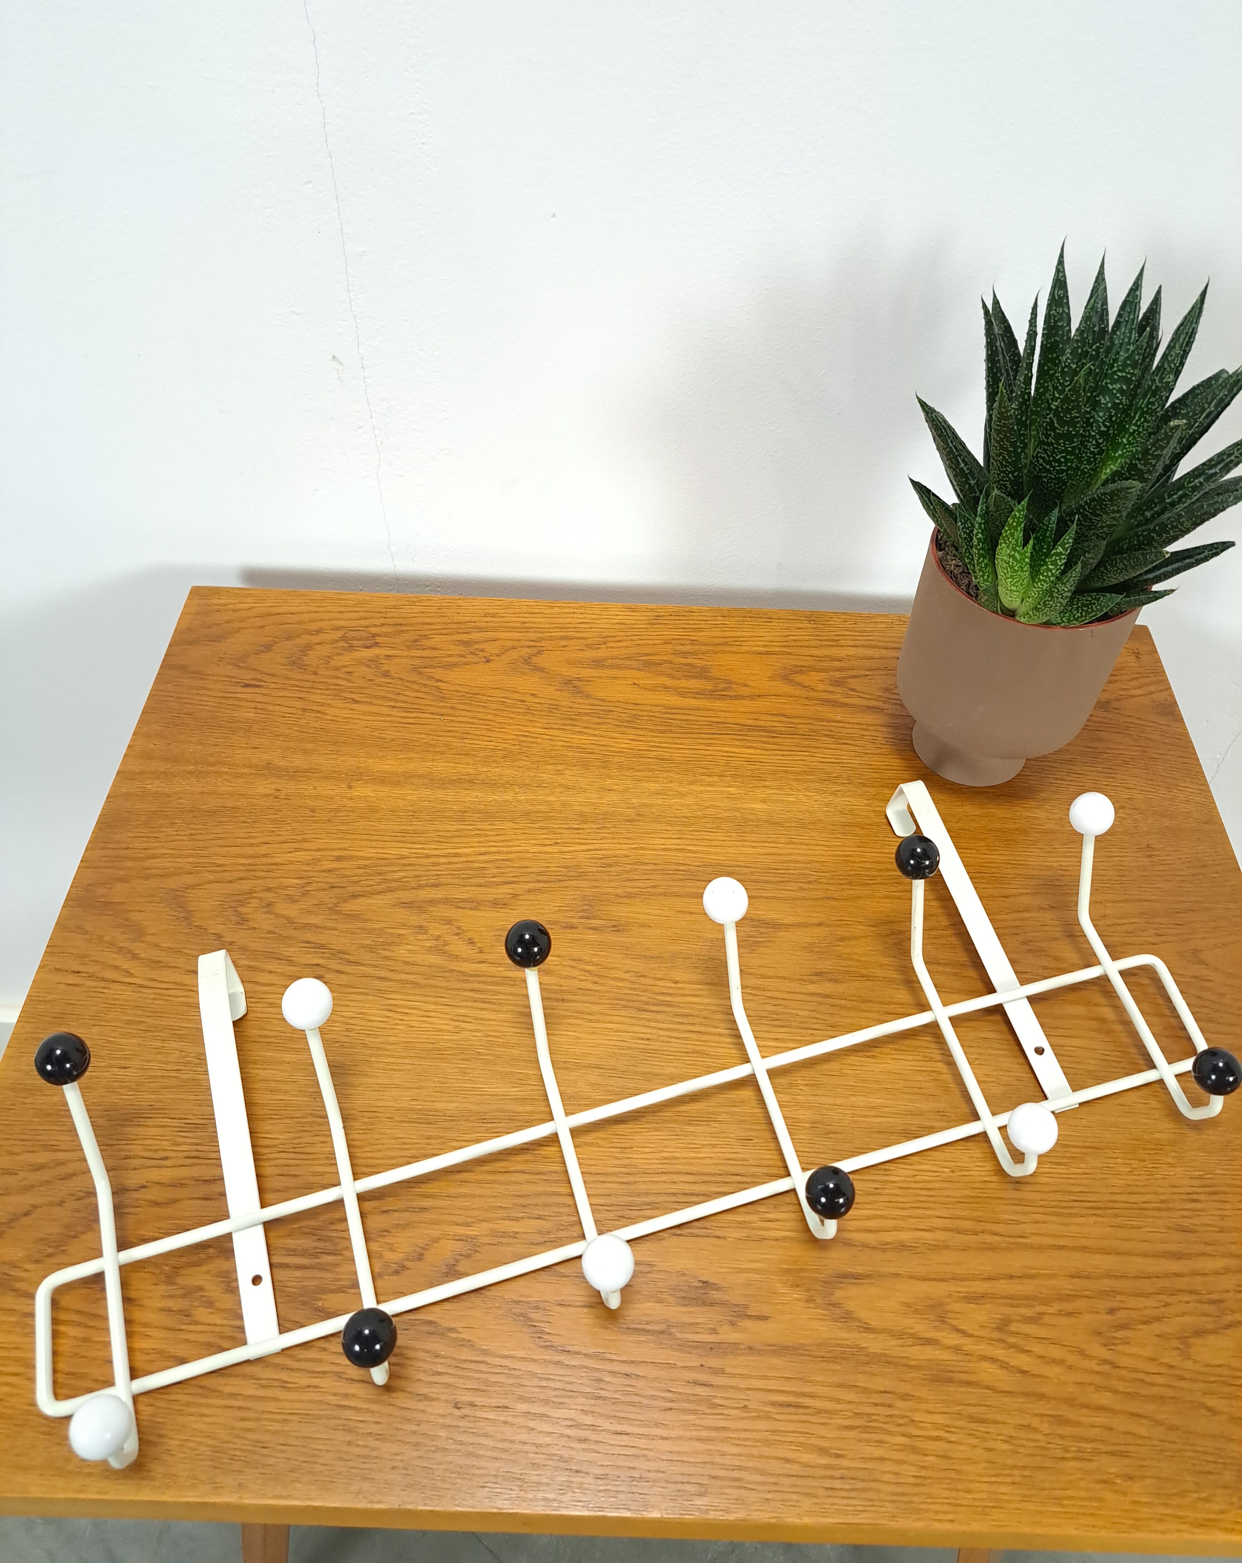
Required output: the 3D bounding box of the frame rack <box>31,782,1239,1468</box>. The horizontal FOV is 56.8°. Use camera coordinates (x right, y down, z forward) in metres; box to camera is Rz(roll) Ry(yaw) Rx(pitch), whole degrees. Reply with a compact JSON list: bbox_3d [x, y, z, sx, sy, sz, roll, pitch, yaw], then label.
[{"bbox_3d":[0.016,0.142,0.618,0.632,0.121,0.242,-12,62,-13],"label":"frame rack"}]

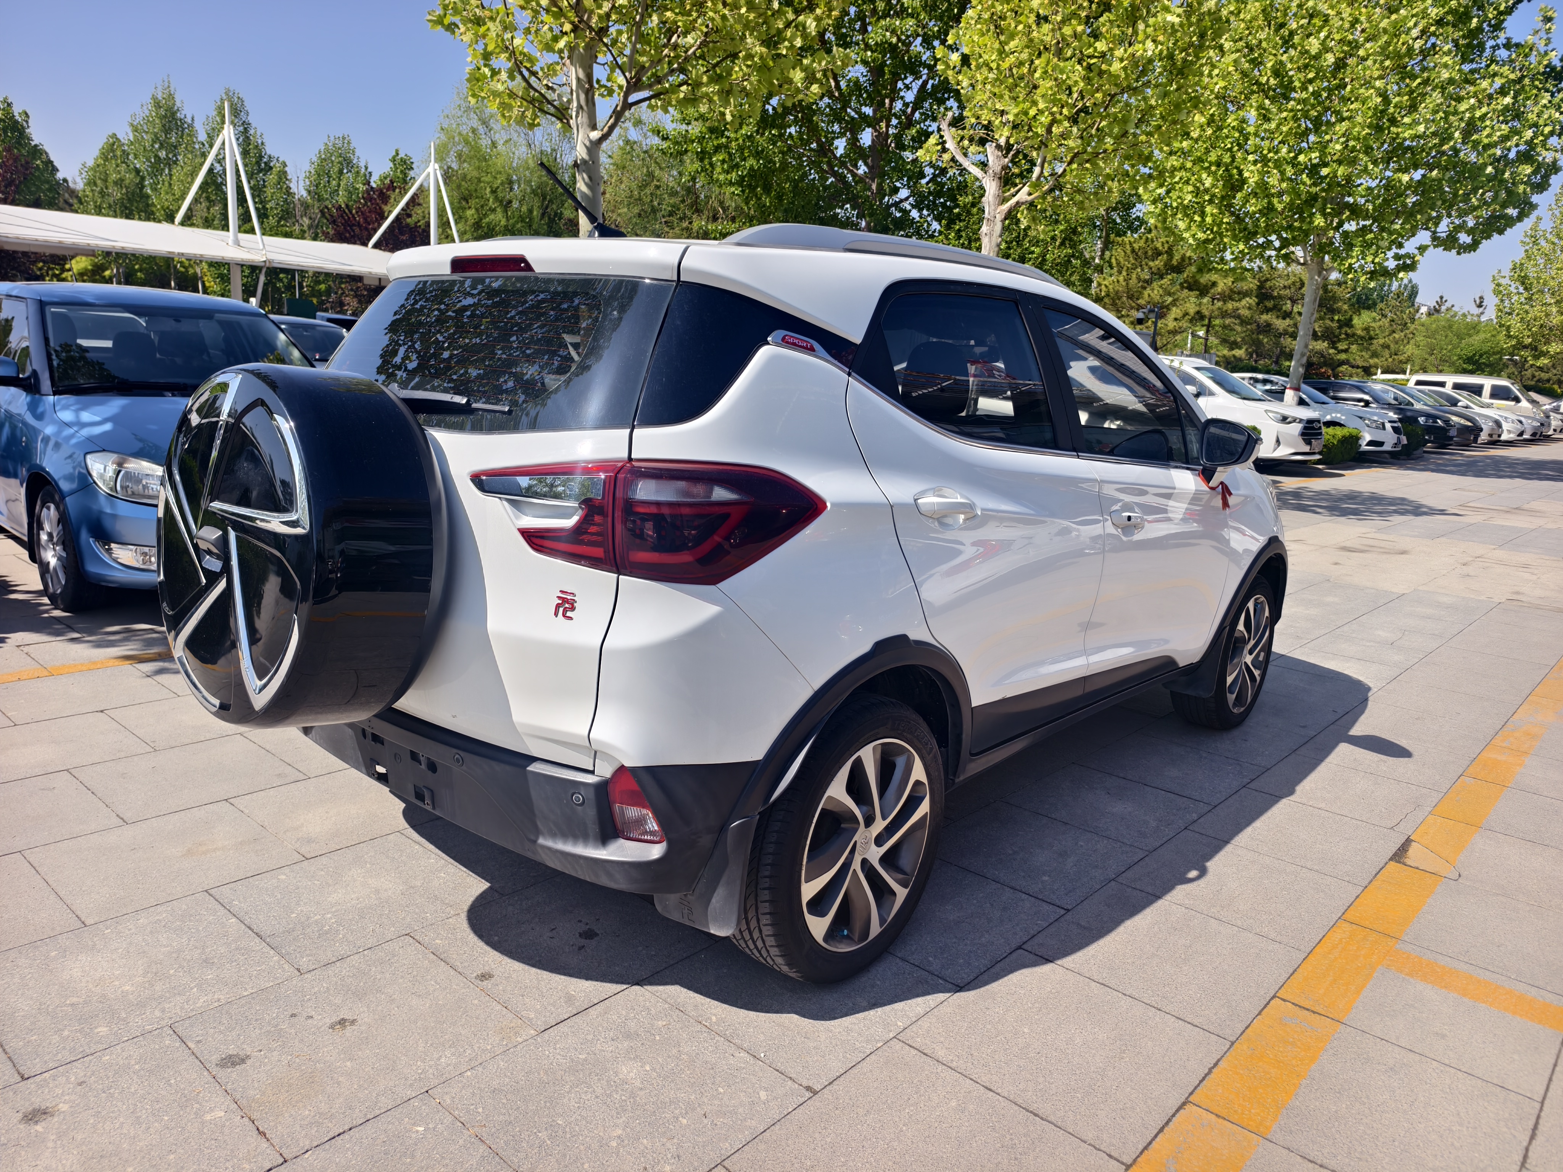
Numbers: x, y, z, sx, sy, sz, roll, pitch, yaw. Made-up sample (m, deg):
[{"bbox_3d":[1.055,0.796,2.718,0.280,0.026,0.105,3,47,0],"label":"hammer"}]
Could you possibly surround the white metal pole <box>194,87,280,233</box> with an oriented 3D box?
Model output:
[{"bbox_3d":[-10.735,-8.031,20.000,1.200,2.900,1.700,12,15,40],"label":"white metal pole"}]

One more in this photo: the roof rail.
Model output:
[{"bbox_3d":[0.358,-0.803,2.522,0.075,0.080,1.440,12,17,40],"label":"roof rail"}]

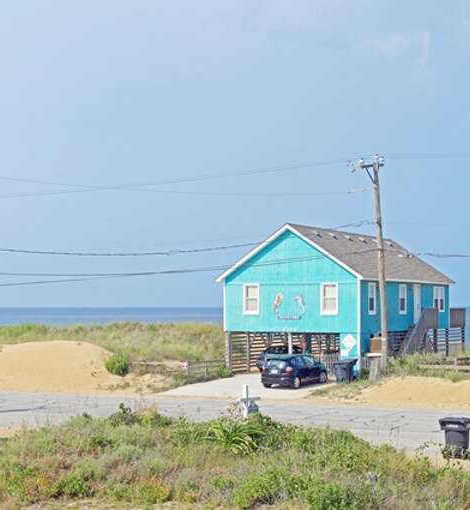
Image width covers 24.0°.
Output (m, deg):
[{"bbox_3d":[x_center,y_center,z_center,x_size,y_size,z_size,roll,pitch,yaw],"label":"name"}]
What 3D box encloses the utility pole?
[{"bbox_3d":[6.337,0.467,52.033,1.700,10.350,0.700,-1,-3,10],"label":"utility pole"}]

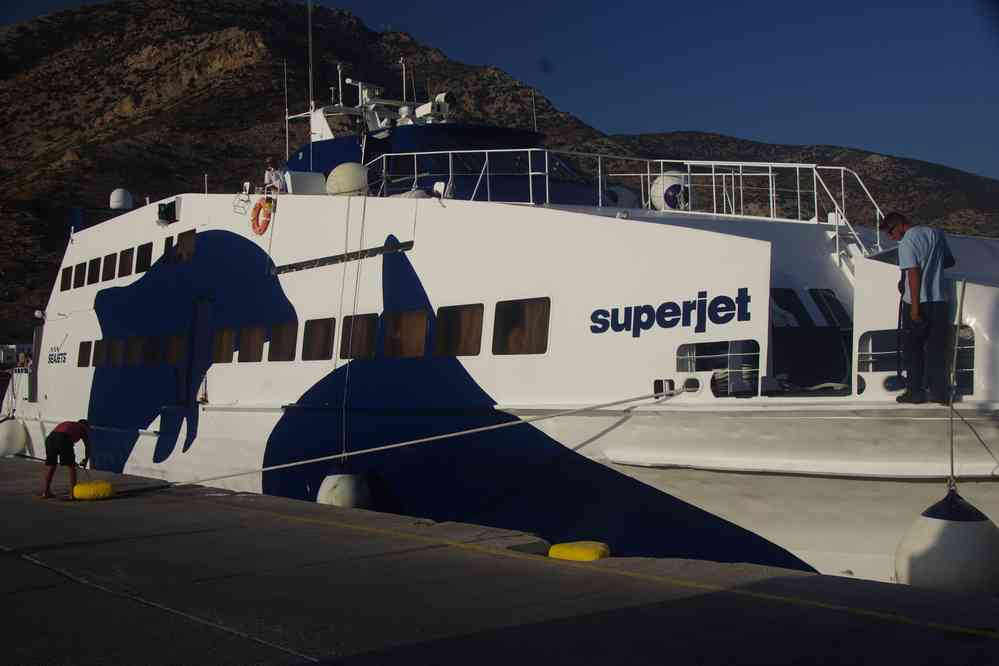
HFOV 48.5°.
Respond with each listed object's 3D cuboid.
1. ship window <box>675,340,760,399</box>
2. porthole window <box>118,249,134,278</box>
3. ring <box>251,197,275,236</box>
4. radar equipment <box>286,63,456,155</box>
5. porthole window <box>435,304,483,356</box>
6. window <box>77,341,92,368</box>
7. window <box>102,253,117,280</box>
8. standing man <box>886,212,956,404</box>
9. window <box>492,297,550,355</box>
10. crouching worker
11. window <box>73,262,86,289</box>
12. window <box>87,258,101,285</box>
[{"bbox_3d":[2.341,0.394,11.809,0.100,0.600,1.130,5,-5,-36],"label":"ship window"},{"bbox_3d":[-9.693,-1.826,28.865,0.080,0.670,0.980,12,-9,-35],"label":"porthole window"},{"bbox_3d":[-4.751,-2.320,22.155,0.130,0.760,0.760,12,-9,-35],"label":"ring"},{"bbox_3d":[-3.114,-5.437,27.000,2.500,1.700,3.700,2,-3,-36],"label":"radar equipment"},{"bbox_3d":[-0.580,-0.036,15.884,0.080,0.690,1.150,7,-6,-36],"label":"porthole window"},{"bbox_3d":[-11.514,0.604,30.884,0.080,0.690,1.150,7,-6,-36],"label":"window"},{"bbox_3d":[-10.546,-1.759,30.035,0.080,0.660,0.980,12,-9,-35],"label":"window"},{"bbox_3d":[3.726,-0.225,9.800,0.460,1.700,0.520,-2,-4,44],"label":"standing man"},{"bbox_3d":[0.291,-0.073,14.690,0.080,0.700,1.160,7,-6,-36],"label":"window"},{"bbox_3d":[-6.249,1.816,16.000,0.700,1.160,0.500,0,-3,-3],"label":"crouching worker"},{"bbox_3d":[-12.220,-1.666,32.333,0.080,0.660,0.980,12,-9,-35],"label":"window"},{"bbox_3d":[-11.386,-1.714,31.188,0.080,0.660,0.980,12,-9,-35],"label":"window"}]

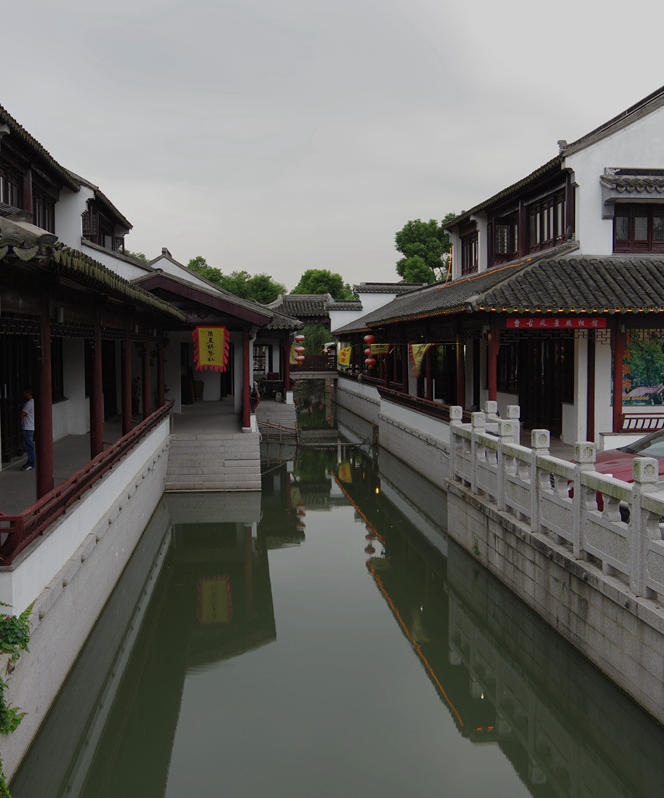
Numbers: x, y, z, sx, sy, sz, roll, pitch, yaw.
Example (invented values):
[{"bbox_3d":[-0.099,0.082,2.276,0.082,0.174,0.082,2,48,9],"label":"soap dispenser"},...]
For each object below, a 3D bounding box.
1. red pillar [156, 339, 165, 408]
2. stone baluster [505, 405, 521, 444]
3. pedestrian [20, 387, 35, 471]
[{"bbox_3d":[-5.172,-0.552,27.227,0.210,2.950,0.210,0,3,-6],"label":"red pillar"},{"bbox_3d":[3.435,0.838,16.972,0.220,1.360,0.220,0,3,-6],"label":"stone baluster"},{"bbox_3d":[-6.193,0.601,18.327,0.380,1.710,0.480,-1,3,-15],"label":"pedestrian"}]

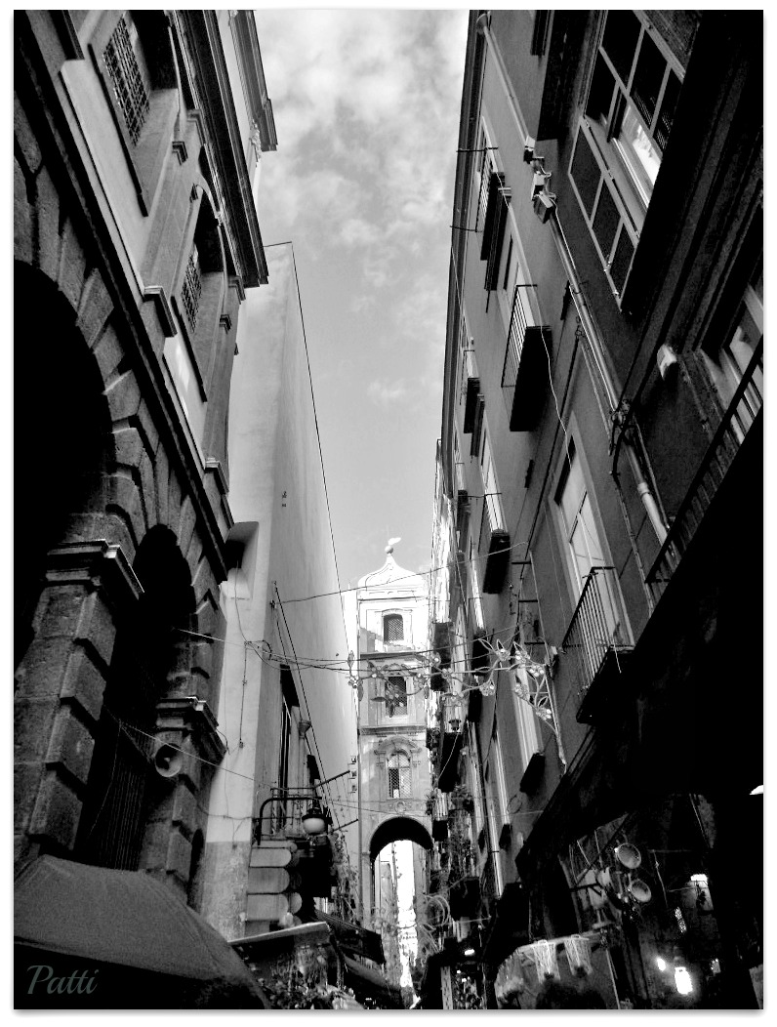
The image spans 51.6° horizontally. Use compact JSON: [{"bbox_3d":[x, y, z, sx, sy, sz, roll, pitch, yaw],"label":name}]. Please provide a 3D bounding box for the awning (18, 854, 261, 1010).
[{"bbox_3d":[-1.583,2.138,4.185,1.600,0.700,2.400,-17,-41,17],"label":"awning"}]

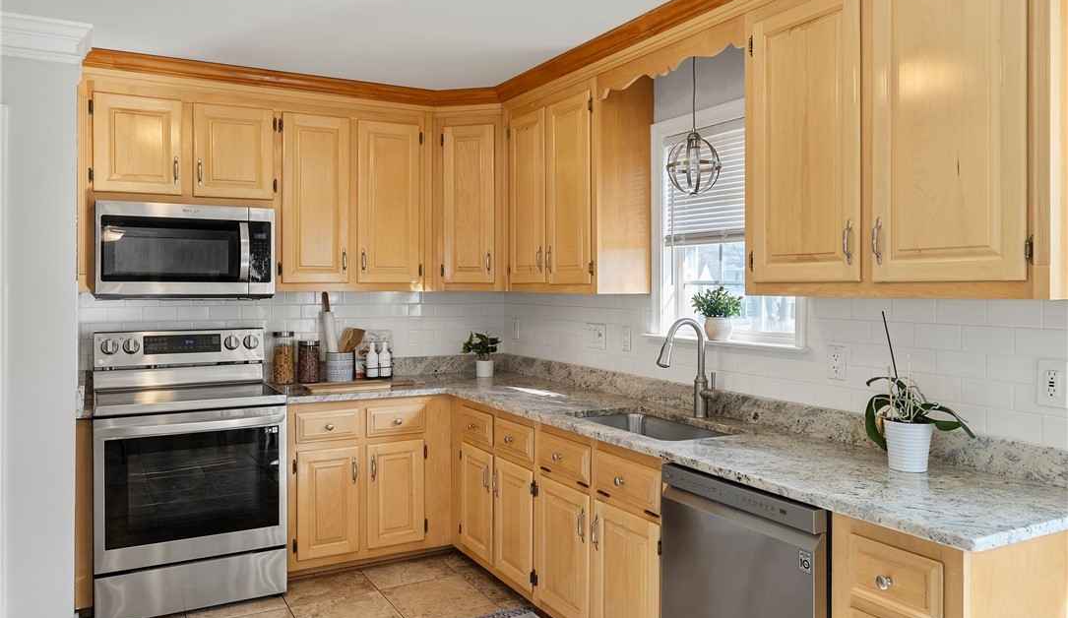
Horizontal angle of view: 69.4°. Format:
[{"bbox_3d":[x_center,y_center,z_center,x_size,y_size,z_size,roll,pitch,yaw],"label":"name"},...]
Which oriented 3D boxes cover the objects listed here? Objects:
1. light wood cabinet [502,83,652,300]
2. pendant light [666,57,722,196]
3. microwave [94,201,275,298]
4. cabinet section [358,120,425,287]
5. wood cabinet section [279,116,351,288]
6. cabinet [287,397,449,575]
[{"bbox_3d":[0.180,-0.548,3.803,0.315,0.940,0.882,-1,2,-29],"label":"light wood cabinet"},{"bbox_3d":[0.627,-0.743,3.011,0.214,0.595,0.214,0,2,0],"label":"pendant light"},{"bbox_3d":[-1.673,-0.266,3.718,0.756,0.433,0.410,-1,2,-29],"label":"microwave"},{"bbox_3d":[-0.820,-0.557,4.165,0.334,0.840,0.250,-1,1,-29],"label":"cabinet section"},{"bbox_3d":[-1.151,-0.553,3.979,0.333,0.838,0.250,-1,1,-29],"label":"wood cabinet section"},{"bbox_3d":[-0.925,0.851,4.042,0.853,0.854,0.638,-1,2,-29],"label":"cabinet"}]

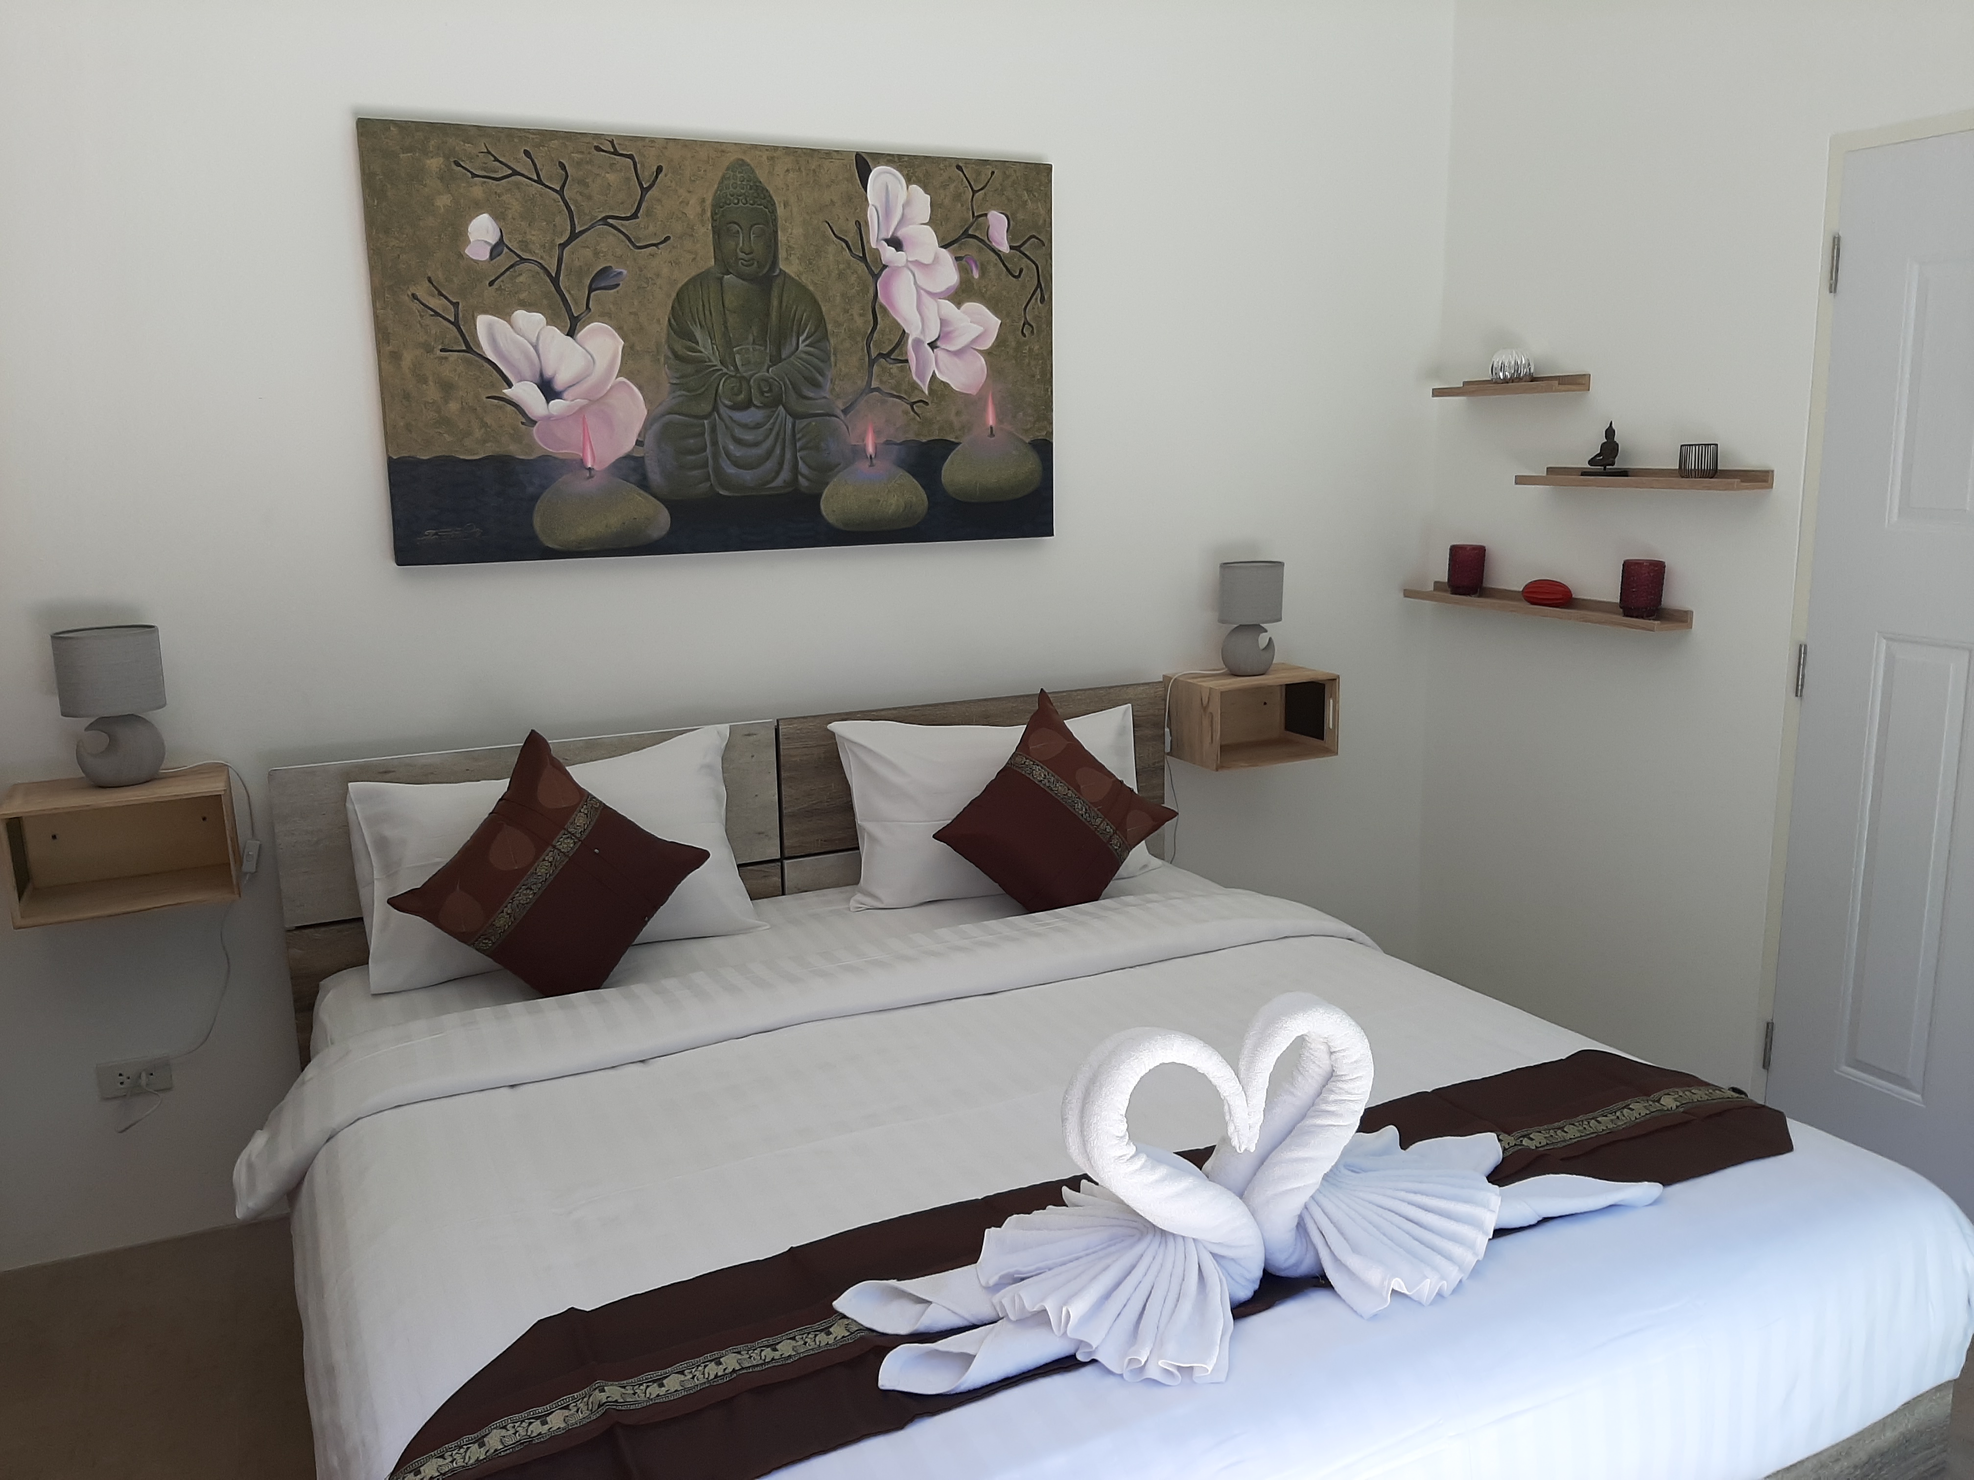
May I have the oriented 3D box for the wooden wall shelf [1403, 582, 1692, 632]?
[{"bbox_3d":[1.293,-0.320,3.503,0.105,0.038,0.797,-6,12,-24],"label":"wooden wall shelf"}]

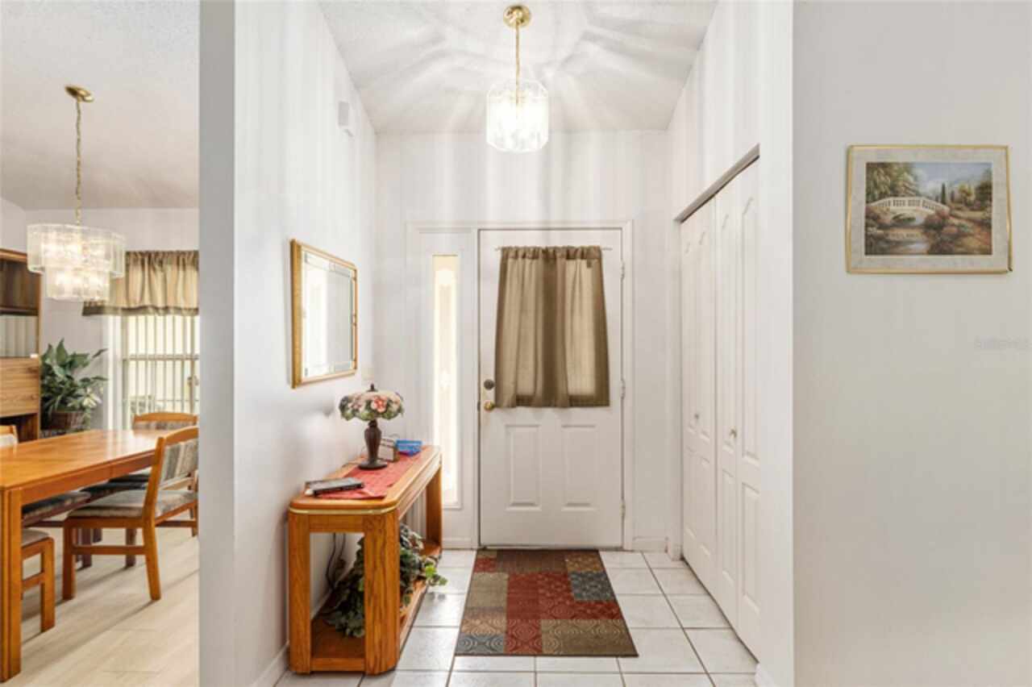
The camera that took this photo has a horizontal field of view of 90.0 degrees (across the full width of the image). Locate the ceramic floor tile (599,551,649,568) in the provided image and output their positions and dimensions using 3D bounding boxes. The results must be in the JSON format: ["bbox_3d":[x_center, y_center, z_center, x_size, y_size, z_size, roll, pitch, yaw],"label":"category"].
[{"bbox_3d":[0.610,1.302,3.102,0.329,0.010,0.248,0,0,1],"label":"ceramic floor tile"}]

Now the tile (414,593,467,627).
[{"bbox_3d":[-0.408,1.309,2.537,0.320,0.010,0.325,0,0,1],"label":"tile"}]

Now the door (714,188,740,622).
[{"bbox_3d":[1.006,0.277,2.422,0.035,2.030,0.305,0,0,1],"label":"door"}]

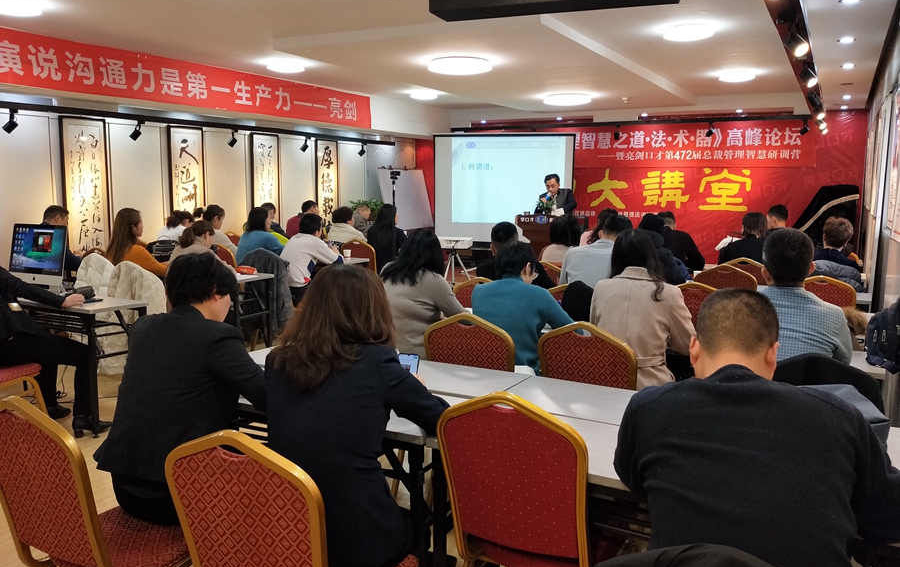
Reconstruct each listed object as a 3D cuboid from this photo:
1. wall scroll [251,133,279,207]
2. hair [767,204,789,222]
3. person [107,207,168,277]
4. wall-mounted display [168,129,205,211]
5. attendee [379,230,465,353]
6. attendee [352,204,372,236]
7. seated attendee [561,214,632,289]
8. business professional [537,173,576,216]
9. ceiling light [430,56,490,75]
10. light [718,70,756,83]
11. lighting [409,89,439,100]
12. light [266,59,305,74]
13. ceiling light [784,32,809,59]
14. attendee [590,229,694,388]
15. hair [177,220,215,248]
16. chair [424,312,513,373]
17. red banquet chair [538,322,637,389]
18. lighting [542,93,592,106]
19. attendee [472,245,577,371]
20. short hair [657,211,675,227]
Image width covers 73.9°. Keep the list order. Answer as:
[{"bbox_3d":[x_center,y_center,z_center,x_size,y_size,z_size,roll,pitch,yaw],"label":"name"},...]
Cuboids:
[{"bbox_3d":[-2.314,-1.141,7.537,0.040,1.450,0.430,7,12,32],"label":"wall scroll"},{"bbox_3d":[2.930,-0.626,5.350,0.170,0.160,0.200,-2,10,-18],"label":"hair"},{"bbox_3d":[-2.478,0.046,4.991,0.470,1.310,0.720,7,12,34],"label":"person"},{"bbox_3d":[-2.900,-0.991,6.645,0.040,1.450,0.430,7,12,32],"label":"wall-mounted display"},{"bbox_3d":[-0.053,0.327,3.436,0.500,1.270,0.780,9,13,37],"label":"attendee"},{"bbox_3d":[-1.093,-0.456,7.947,0.500,1.200,0.780,7,12,32],"label":"attendee"},{"bbox_3d":[1.094,0.212,4.100,0.540,1.350,0.730,4,10,20],"label":"seated attendee"},{"bbox_3d":[1.338,-0.538,7.411,0.550,1.600,0.420,5,11,24],"label":"business professional"},{"bbox_3d":[0.093,-1.921,5.347,0.575,0.090,0.575,1,10,0],"label":"ceiling light"},{"bbox_3d":[2.973,-2.138,6.190,0.370,0.080,0.370,7,12,32],"label":"light"},{"bbox_3d":[-0.289,-2.133,6.784,0.330,0.085,0.330,1,10,0],"label":"lighting"},{"bbox_3d":[-1.651,-2.172,6.021,0.380,0.080,0.380,1,10,0],"label":"light"},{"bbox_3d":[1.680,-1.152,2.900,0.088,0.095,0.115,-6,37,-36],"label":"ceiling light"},{"bbox_3d":[0.991,0.381,3.146,0.500,1.330,0.720,5,11,26],"label":"attendee"},{"bbox_3d":[-1.962,-0.386,4.620,0.200,0.240,0.270,9,13,37],"label":"hair"},{"bbox_3d":[0.207,0.555,2.909,0.450,0.930,0.560,6,11,28],"label":"chair"},{"bbox_3d":[0.761,0.595,3.067,0.450,0.930,0.560,6,11,32],"label":"red banquet chair"},{"bbox_3d":[1.395,-2.181,7.100,0.560,0.090,0.560,1,10,0],"label":"lighting"},{"bbox_3d":[0.408,0.407,3.166,0.520,1.260,0.720,6,11,30],"label":"attendee"},{"bbox_3d":[1.820,-0.549,5.050,0.165,0.150,0.190,5,10,25],"label":"short hair"}]

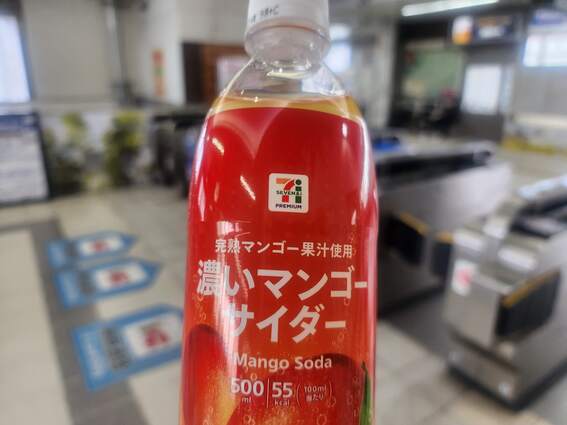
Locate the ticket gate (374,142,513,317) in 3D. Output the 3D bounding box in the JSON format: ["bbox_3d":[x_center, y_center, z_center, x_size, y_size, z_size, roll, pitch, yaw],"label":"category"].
[{"bbox_3d":[1.171,0.100,3.068,1.680,1.010,0.360,-11,19,-34],"label":"ticket gate"}]

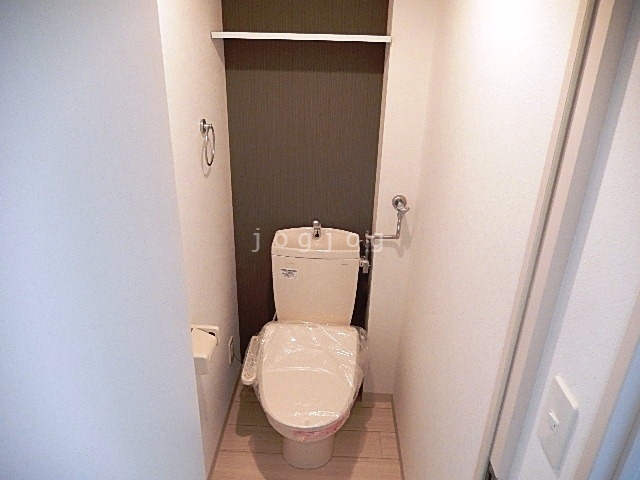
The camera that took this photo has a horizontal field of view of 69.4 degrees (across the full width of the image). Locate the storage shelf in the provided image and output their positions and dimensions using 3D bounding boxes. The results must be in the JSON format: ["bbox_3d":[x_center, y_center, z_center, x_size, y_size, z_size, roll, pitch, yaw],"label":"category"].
[{"bbox_3d":[-0.063,-0.770,1.755,0.653,0.021,0.175,2,24,2],"label":"storage shelf"}]

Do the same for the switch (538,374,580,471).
[{"bbox_3d":[0.370,0.284,0.720,0.009,0.120,0.070,2,24,2],"label":"switch"}]

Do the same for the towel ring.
[{"bbox_3d":[-0.388,-0.340,1.634,0.044,0.168,0.148,2,24,2],"label":"towel ring"}]

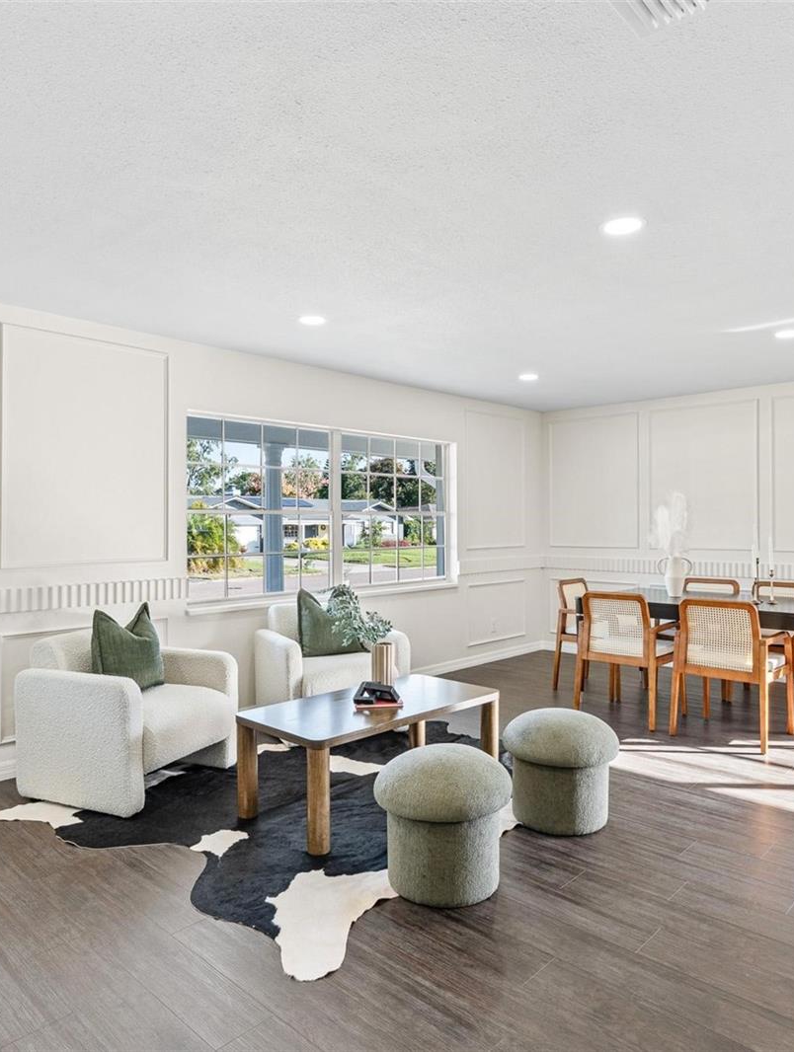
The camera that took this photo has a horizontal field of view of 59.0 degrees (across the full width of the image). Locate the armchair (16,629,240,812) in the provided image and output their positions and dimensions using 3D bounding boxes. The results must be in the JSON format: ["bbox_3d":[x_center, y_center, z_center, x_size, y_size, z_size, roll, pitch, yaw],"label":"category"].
[{"bbox_3d":[-1.370,0.928,3.618,0.760,0.755,0.760,0,0,25],"label":"armchair"}]

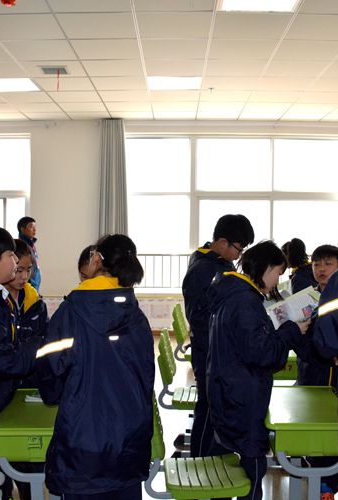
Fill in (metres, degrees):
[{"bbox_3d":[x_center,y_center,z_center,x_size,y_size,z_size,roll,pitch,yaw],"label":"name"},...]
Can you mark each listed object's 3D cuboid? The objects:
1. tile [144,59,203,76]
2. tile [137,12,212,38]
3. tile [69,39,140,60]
[{"bbox_3d":[0.056,-1.832,5.648,0.600,0.025,0.600,0,2,1],"label":"tile"},{"bbox_3d":[0.050,-1.777,4.448,0.600,0.020,0.600,0,2,1],"label":"tile"},{"bbox_3d":[-0.554,-1.805,5.049,0.600,0.020,0.600,0,2,1],"label":"tile"}]

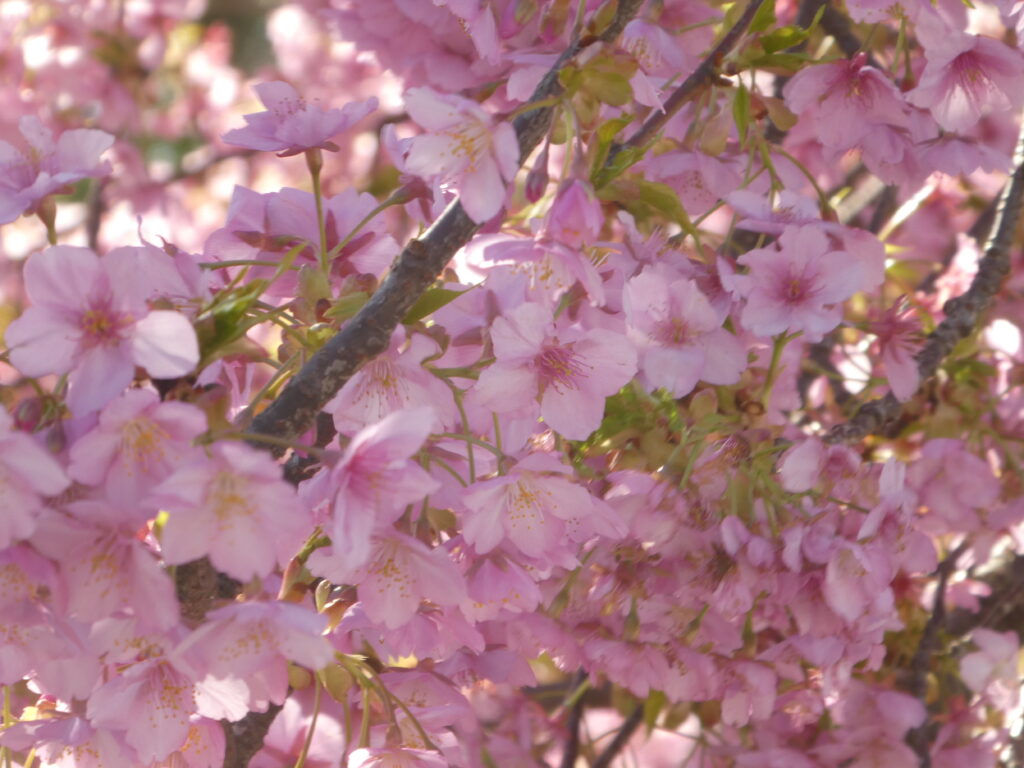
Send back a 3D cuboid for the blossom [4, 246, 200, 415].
[{"bbox_3d":[-0.092,-0.012,1.420,0.044,0.038,0.017,0,0,-2],"label":"blossom"}]

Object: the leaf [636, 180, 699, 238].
[{"bbox_3d":[0.038,-0.042,1.530,0.010,0.021,0.006,-24,-27,-56],"label":"leaf"}]

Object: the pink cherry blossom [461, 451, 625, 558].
[{"bbox_3d":[0.007,0.029,1.500,0.037,0.024,0.018,0,33,3],"label":"pink cherry blossom"}]

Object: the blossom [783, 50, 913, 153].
[{"bbox_3d":[0.088,-0.074,1.660,0.034,0.020,0.029,0,-49,0],"label":"blossom"}]

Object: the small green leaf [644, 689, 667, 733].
[{"bbox_3d":[0.039,0.089,1.720,0.006,0.013,0.004,0,-12,0],"label":"small green leaf"}]

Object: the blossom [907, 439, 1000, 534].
[{"bbox_3d":[0.116,0.027,1.660,0.025,0.025,0.015,0,15,6],"label":"blossom"}]

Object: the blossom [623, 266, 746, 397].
[{"bbox_3d":[0.044,-0.013,1.600,0.031,0.033,0.017,0,3,0],"label":"blossom"}]

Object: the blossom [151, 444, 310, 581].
[{"bbox_3d":[-0.062,0.028,1.400,0.035,0.031,0.019,0,27,0],"label":"blossom"}]

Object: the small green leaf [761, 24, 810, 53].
[{"bbox_3d":[0.068,-0.086,1.580,0.013,0.008,0.005,-14,-55,11],"label":"small green leaf"}]

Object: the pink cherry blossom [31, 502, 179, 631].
[{"bbox_3d":[-0.091,0.041,1.420,0.033,0.030,0.020,0,30,0],"label":"pink cherry blossom"}]

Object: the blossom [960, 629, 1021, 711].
[{"bbox_3d":[0.132,0.079,1.750,0.019,0.023,0.016,0,18,18],"label":"blossom"}]

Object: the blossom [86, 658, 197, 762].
[{"bbox_3d":[-0.084,0.074,1.440,0.029,0.020,0.027,-2,-52,9],"label":"blossom"}]

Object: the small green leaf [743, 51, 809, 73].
[{"bbox_3d":[0.065,-0.080,1.570,0.017,0.007,0.004,3,-53,11],"label":"small green leaf"}]

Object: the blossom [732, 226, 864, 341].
[{"bbox_3d":[0.073,-0.026,1.620,0.034,0.031,0.016,0,0,0],"label":"blossom"}]

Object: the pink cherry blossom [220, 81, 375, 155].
[{"bbox_3d":[-0.050,-0.063,1.500,0.036,0.016,0.031,-10,0,0],"label":"pink cherry blossom"}]

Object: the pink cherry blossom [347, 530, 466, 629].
[{"bbox_3d":[-0.025,0.045,1.470,0.030,0.023,0.018,0,33,-3],"label":"pink cherry blossom"}]

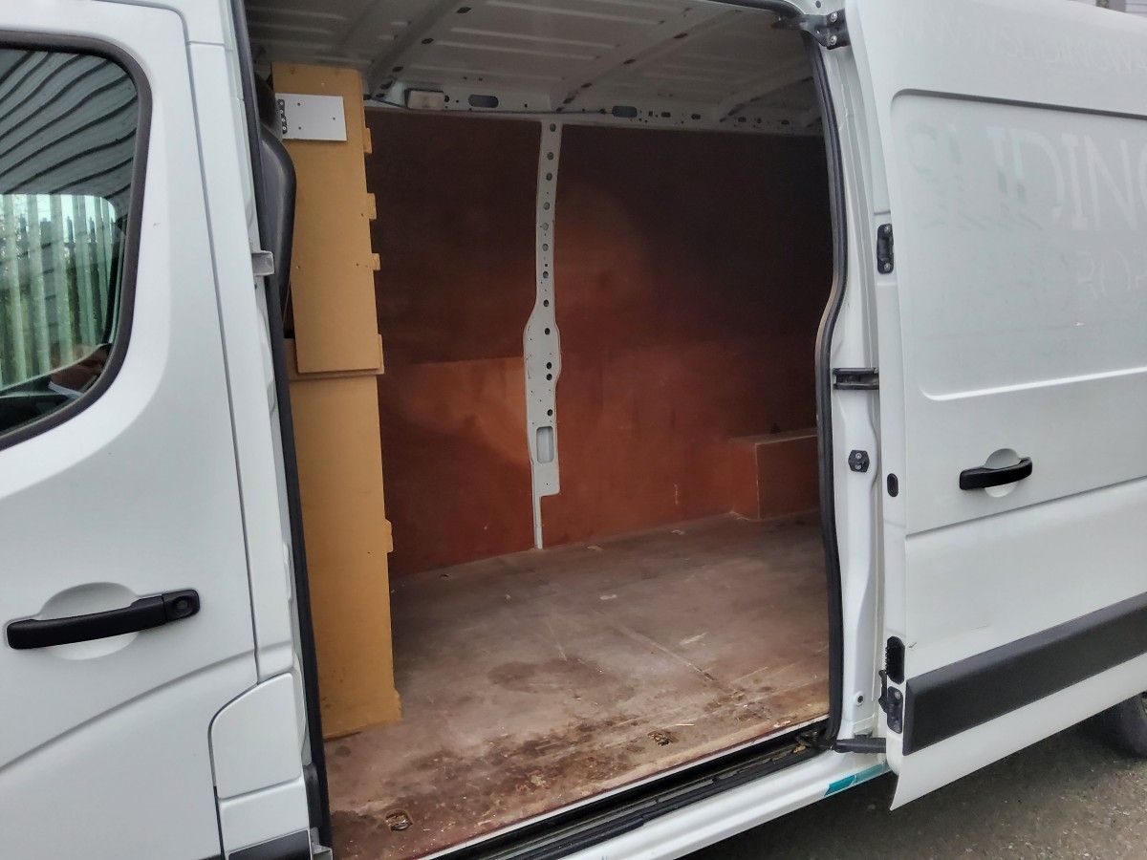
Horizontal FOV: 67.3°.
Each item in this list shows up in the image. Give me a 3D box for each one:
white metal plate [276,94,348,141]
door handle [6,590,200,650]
[{"bbox_3d":[-0.593,-0.710,1.960,0.148,0.098,0.017,-7,10,-28],"label":"white metal plate"},{"bbox_3d":[-0.653,0.262,1.206,0.232,0.037,0.047,-7,10,-28],"label":"door handle"}]

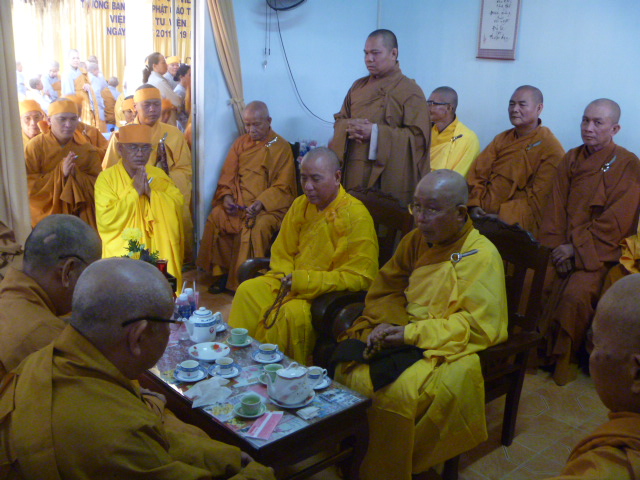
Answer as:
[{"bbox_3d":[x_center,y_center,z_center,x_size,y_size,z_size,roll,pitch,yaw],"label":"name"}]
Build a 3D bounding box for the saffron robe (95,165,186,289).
[{"bbox_3d":[-1.025,-0.023,3.694,0.520,0.860,0.560,-2,13,-16],"label":"saffron robe"}]

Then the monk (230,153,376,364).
[{"bbox_3d":[-0.036,0.153,2.802,0.580,1.130,0.740,15,19,39],"label":"monk"}]

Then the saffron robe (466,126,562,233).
[{"bbox_3d":[1.064,-0.101,3.780,0.580,1.080,0.720,13,18,35],"label":"saffron robe"}]

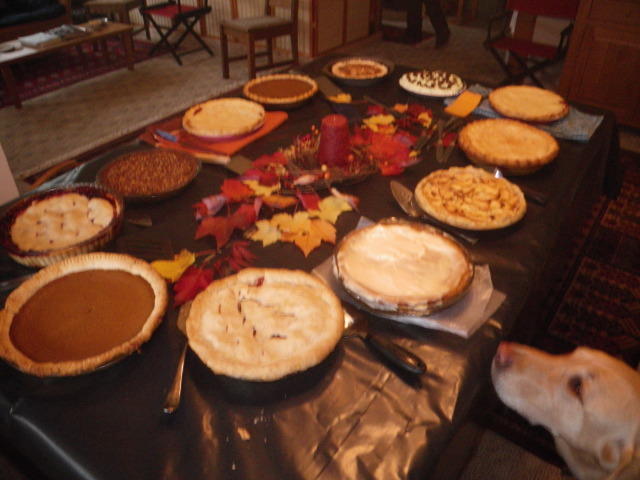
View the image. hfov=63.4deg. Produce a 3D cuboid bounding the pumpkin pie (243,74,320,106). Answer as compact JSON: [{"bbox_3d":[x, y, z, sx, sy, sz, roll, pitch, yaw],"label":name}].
[{"bbox_3d":[-0.132,-0.502,1.756,0.249,0.048,0.249,2,36,0],"label":"pumpkin pie"}]

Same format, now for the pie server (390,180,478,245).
[{"bbox_3d":[0.258,-0.072,1.189,0.070,0.030,0.292,-14,39,-21],"label":"pie server"}]

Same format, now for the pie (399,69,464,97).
[{"bbox_3d":[0.398,-0.560,1.859,0.237,0.050,0.237,2,36,0],"label":"pie"}]

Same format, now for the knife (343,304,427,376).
[{"bbox_3d":[0.068,0.145,0.863,0.265,0.045,0.060,29,43,32],"label":"knife"}]

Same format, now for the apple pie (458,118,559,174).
[{"bbox_3d":[0.518,-0.260,1.437,0.265,0.060,0.265,2,36,0],"label":"apple pie"}]

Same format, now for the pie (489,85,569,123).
[{"bbox_3d":[0.677,-0.439,1.696,0.250,0.048,0.250,2,36,0],"label":"pie"}]

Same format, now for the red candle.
[{"bbox_3d":[0.040,-0.261,1.352,0.074,0.115,0.074,2,36,0],"label":"red candle"}]

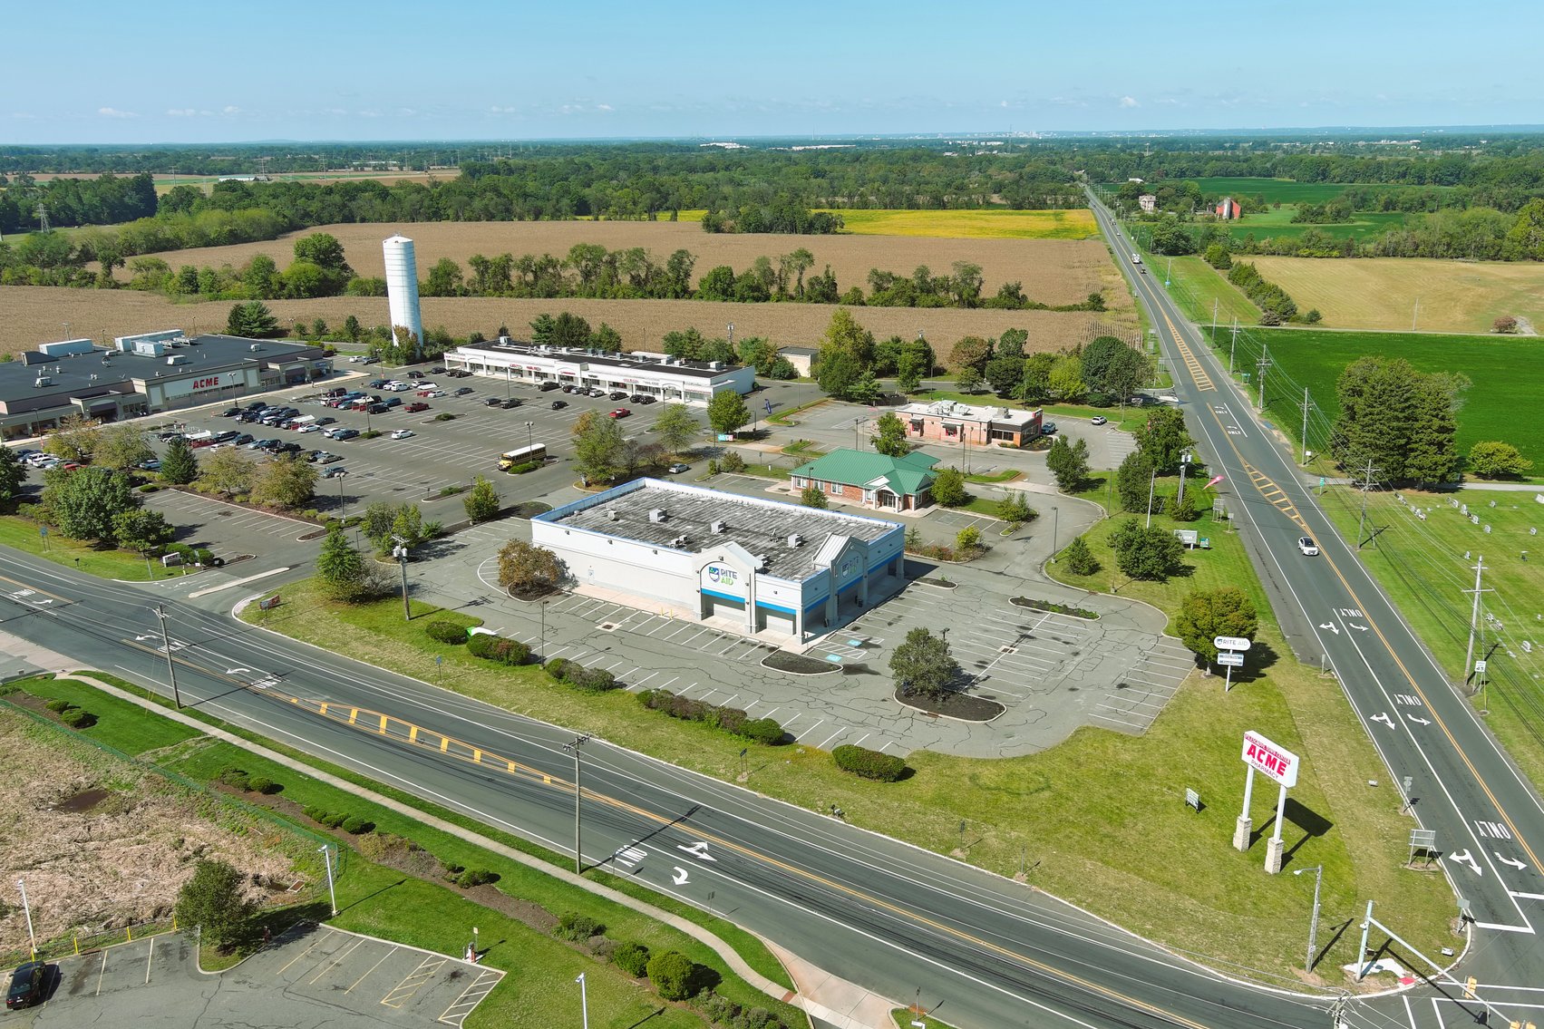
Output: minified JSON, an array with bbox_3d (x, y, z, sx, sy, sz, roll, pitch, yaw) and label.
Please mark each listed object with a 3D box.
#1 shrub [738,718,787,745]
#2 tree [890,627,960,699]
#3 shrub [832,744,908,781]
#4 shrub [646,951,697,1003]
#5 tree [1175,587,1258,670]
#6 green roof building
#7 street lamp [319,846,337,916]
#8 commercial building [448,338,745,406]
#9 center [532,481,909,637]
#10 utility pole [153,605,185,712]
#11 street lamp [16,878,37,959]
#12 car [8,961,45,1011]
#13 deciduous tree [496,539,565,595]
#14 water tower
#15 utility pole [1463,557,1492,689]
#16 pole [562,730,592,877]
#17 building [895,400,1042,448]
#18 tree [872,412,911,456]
[{"bbox_3d":[-0.863,21.276,122.353,4.700,1.600,2.300,10,20,31],"label":"shrub"},{"bbox_3d":[16.430,15.840,133.180,7.200,7.200,7.200,-1,17,0],"label":"tree"},{"bbox_3d":[9.230,23.610,118.090,6.800,1.350,2.200,10,20,31],"label":"shrub"},{"bbox_3d":[-6.952,31.815,85.765,3.500,3.000,3.500,0,17,0],"label":"shrub"},{"bbox_3d":[48.750,12.930,136.770,8.800,10.000,8.800,-1,17,0],"label":"tree"},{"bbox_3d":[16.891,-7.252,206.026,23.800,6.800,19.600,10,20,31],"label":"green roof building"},{"bbox_3d":[-34.250,28.350,96.030,0.450,6.100,0.950,6,18,21],"label":"street lamp"},{"bbox_3d":[-43.166,-35.650,300.331,83.800,6.800,18.500,11,20,32],"label":"commercial building"},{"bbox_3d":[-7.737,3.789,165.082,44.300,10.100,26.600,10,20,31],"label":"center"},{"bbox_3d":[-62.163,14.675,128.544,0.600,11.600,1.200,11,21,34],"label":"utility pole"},{"bbox_3d":[-54.167,29.254,90.324,0.350,6.000,0.750,7,18,22],"label":"street lamp"},{"bbox_3d":[-53.180,33.230,88.600,1.800,1.520,4.450,-6,18,-17],"label":"car"},{"bbox_3d":[-32.680,6.670,166.090,8.200,6.400,8.200,-1,17,0],"label":"deciduous tree"},{"bbox_3d":[-98.145,-58.208,332.117,8.100,32.200,8.100,10,20,31],"label":"water tower"},{"bbox_3d":[75.140,11.540,132.720,3.300,14.500,0.400,1,17,7],"label":"utility pole"},{"bbox_3d":[-15.400,23.118,98.675,0.500,12.200,2.600,11,21,34],"label":"pole"},{"bbox_3d":[39.110,-18.280,247.250,26.800,5.000,11.500,11,21,33],"label":"building"},{"bbox_3d":[22.000,-14.470,229.470,7.000,8.500,7.000,-1,17,0],"label":"tree"}]

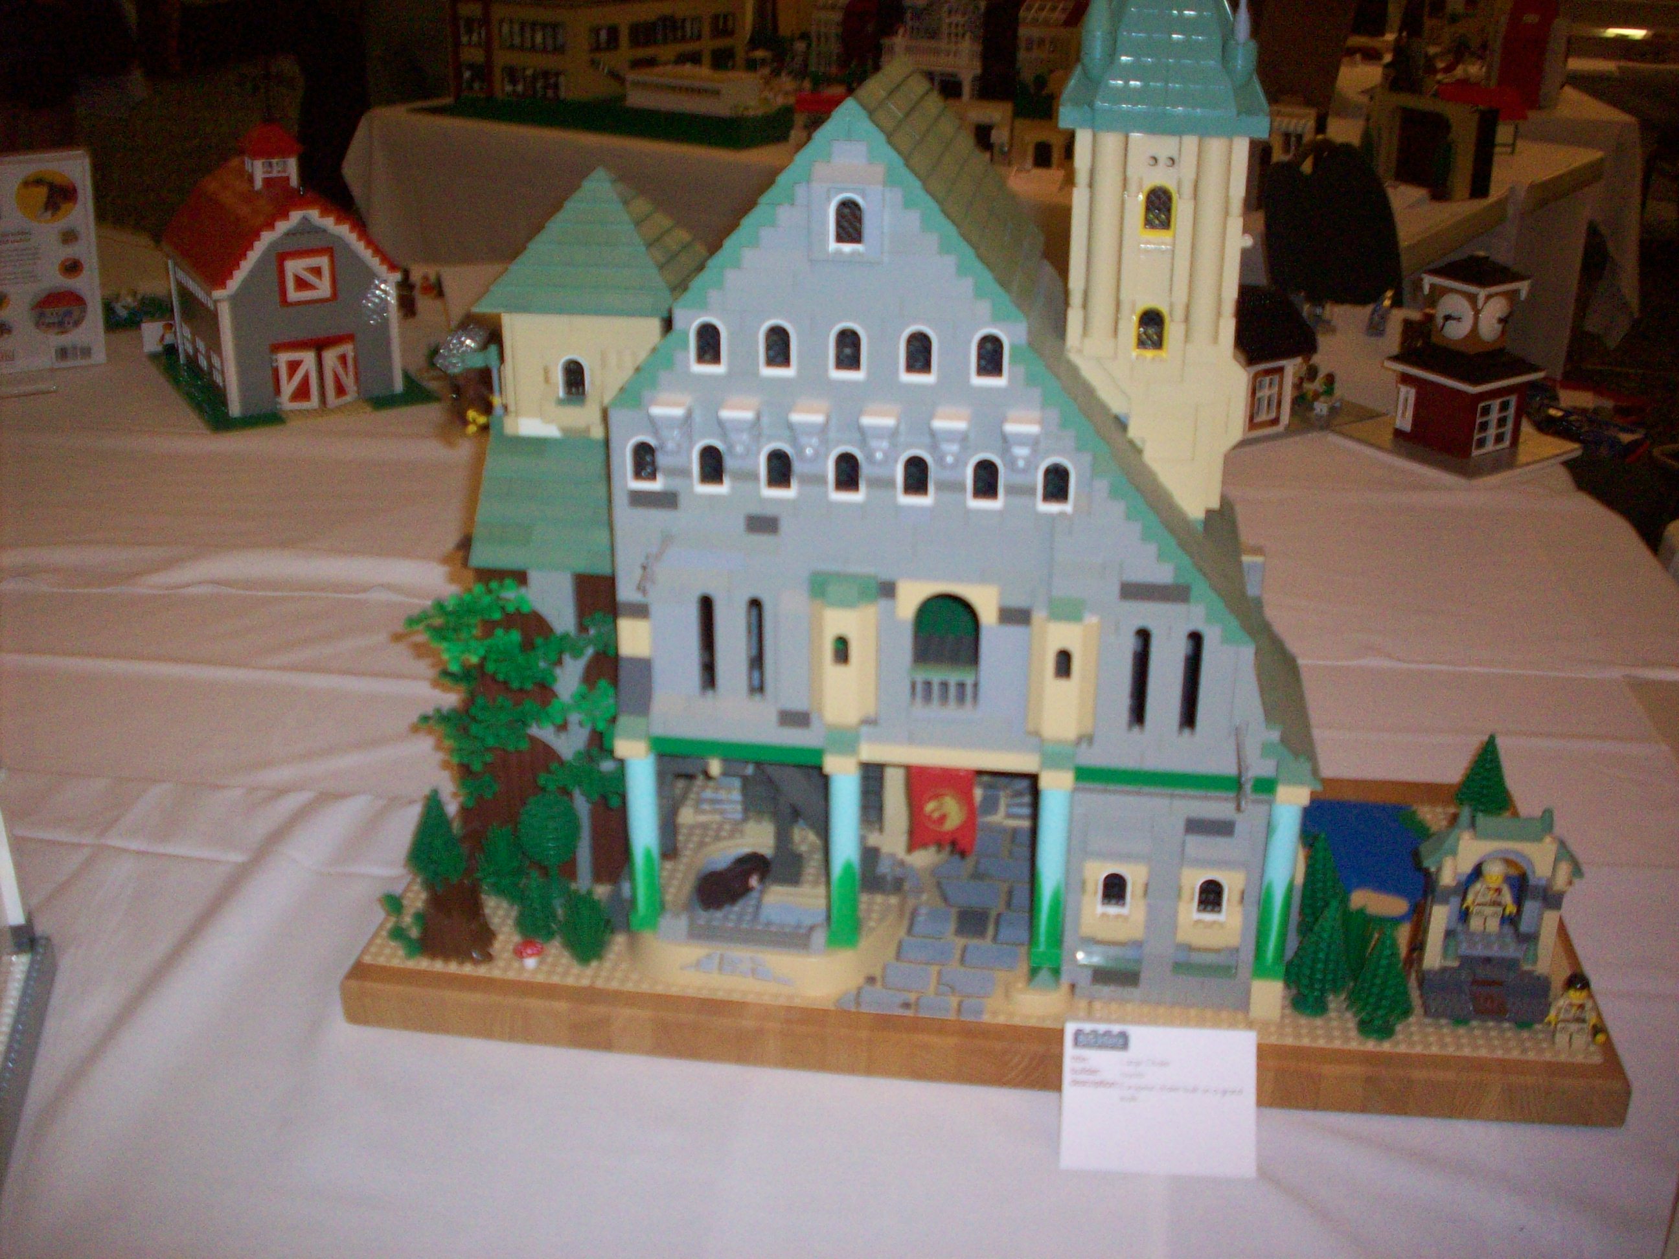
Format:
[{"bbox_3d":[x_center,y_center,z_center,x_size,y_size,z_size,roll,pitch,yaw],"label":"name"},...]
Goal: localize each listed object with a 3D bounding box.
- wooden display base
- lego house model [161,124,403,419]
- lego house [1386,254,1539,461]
[{"bbox_3d":[0.080,0.155,1.044,0.658,0.029,0.308,3,24,7],"label":"wooden display base"},{"bbox_3d":[-0.645,-0.425,2.046,0.205,0.286,0.250,-13,27,-28],"label":"lego house model"},{"bbox_3d":[0.650,-0.289,1.854,0.121,0.198,0.121,-16,29,-32],"label":"lego house"}]

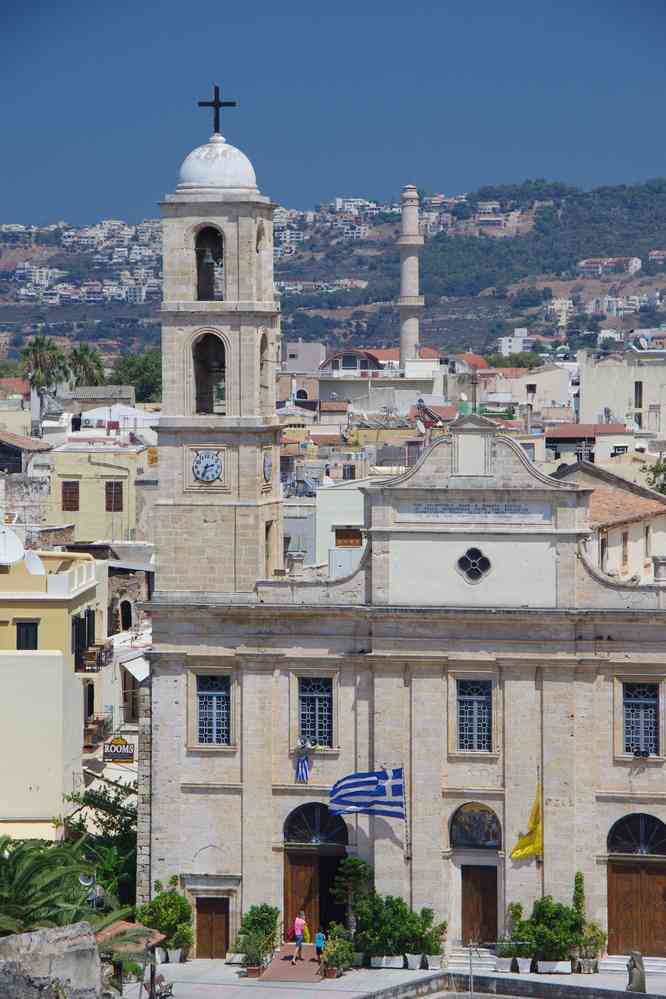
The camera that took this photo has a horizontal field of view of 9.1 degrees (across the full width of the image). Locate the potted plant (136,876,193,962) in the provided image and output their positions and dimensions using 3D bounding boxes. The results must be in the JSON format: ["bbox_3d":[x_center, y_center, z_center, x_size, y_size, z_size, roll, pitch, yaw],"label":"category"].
[{"bbox_3d":[-5.478,13.654,135.391,1.553,2.575,1.400,0,3,10],"label":"potted plant"}]

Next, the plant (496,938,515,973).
[{"bbox_3d":[5.526,14.607,133.338,0.514,1.007,0.500,0,3,10],"label":"plant"}]

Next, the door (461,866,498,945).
[{"bbox_3d":[4.591,12.724,130.443,1.170,2.420,0.120,0,2,12],"label":"door"}]

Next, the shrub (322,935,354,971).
[{"bbox_3d":[0.169,13.970,128.072,1.000,1.100,0.950,0,2,0],"label":"shrub"}]

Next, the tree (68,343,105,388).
[{"bbox_3d":[-19.533,-6.952,330.209,3.000,11.000,3.000,0,2,13],"label":"tree"}]

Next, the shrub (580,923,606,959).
[{"bbox_3d":[8.327,14.093,133.024,0.749,1.028,0.750,0,3,10],"label":"shrub"}]

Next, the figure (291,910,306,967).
[{"bbox_3d":[-1.106,14.070,133.417,0.520,1.670,0.550,0,3,10],"label":"figure"}]

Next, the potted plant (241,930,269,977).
[{"bbox_3d":[-2.500,14.469,132.665,0.752,1.463,0.800,0,3,10],"label":"potted plant"}]

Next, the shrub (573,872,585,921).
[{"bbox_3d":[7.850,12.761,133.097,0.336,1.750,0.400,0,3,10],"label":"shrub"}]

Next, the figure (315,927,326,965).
[{"bbox_3d":[-0.386,13.744,128.479,0.380,1.132,0.320,0,2,13],"label":"figure"}]

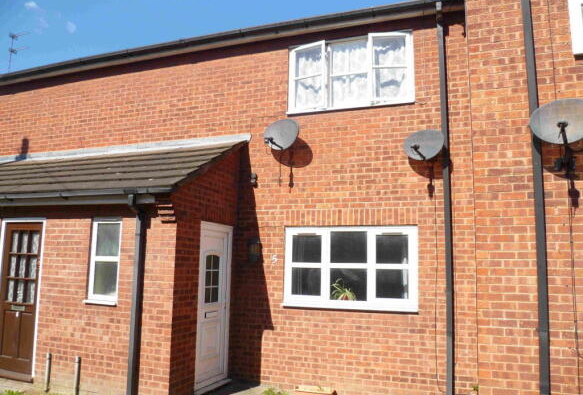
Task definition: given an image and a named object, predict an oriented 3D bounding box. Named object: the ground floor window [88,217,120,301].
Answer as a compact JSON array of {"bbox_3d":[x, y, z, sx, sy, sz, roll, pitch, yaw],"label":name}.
[{"bbox_3d":[-2.300,0.768,5.842,0.500,1.030,0.090,-2,-8,20],"label":"ground floor window"}]

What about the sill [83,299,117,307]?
[{"bbox_3d":[-2.321,1.283,5.728,0.500,0.045,0.130,-2,-8,20],"label":"sill"}]

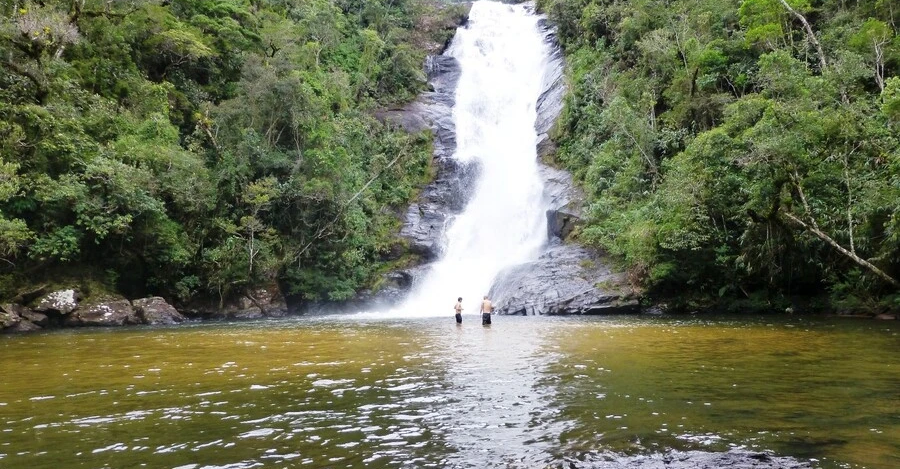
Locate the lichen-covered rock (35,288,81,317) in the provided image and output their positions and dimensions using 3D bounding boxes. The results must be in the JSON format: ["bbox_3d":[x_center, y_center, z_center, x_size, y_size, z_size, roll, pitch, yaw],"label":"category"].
[{"bbox_3d":[-18.178,3.126,28.900,1.800,1.149,1.500,3,-6,-33],"label":"lichen-covered rock"}]

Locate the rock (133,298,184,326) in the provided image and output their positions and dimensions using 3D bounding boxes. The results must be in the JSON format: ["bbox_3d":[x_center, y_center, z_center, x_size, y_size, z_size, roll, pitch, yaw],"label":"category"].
[{"bbox_3d":[-13.928,3.648,29.800,2.169,1.237,1.700,3,-6,-30],"label":"rock"}]

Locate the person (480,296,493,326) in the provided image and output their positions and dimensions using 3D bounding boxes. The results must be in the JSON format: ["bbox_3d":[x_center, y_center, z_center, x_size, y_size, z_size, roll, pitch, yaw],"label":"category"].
[{"bbox_3d":[1.660,3.606,27.927,0.550,1.700,0.350,0,-5,6],"label":"person"}]

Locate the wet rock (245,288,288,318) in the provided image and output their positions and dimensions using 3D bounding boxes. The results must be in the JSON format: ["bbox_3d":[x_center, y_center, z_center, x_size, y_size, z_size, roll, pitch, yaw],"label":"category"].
[{"bbox_3d":[-10.453,3.838,35.500,2.247,1.635,1.900,2,-5,-23],"label":"wet rock"}]

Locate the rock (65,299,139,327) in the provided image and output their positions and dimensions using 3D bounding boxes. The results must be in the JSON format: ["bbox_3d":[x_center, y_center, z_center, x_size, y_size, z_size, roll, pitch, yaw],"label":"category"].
[{"bbox_3d":[-15.807,3.546,28.300,2.882,1.135,2.000,3,-6,-33],"label":"rock"}]

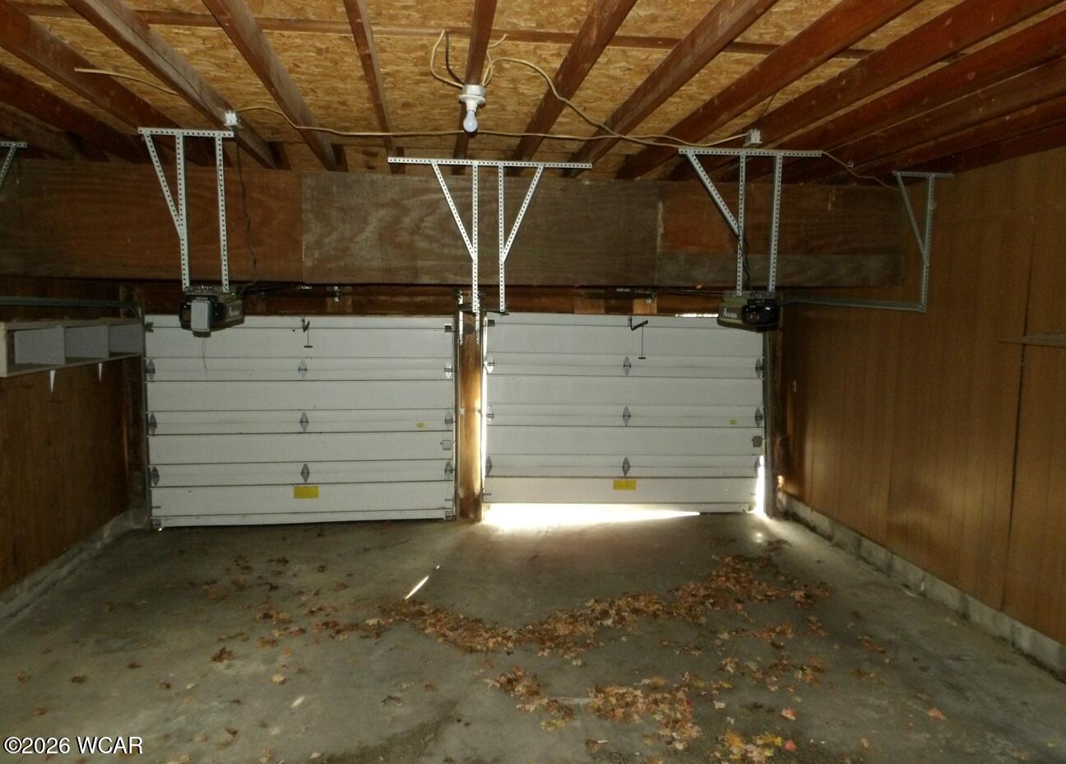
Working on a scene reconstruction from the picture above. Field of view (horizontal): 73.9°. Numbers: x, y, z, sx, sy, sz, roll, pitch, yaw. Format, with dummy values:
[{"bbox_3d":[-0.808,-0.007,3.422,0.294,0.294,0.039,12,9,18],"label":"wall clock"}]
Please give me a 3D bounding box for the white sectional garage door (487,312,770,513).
[{"bbox_3d":[0.973,0.333,7.318,2.920,2.050,0.060,0,6,-7],"label":"white sectional garage door"}]

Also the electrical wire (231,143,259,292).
[{"bbox_3d":[-1.623,-0.928,3.962,0.140,0.830,0.160,0,6,-7],"label":"electrical wire"}]

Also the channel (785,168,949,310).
[{"bbox_3d":[2.541,-1.071,5.920,0.480,0.930,2.150,0,6,-7],"label":"channel"}]

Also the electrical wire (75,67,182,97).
[{"bbox_3d":[-1.846,-1.373,3.257,0.060,0.070,0.480,5,7,35],"label":"electrical wire"}]

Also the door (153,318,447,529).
[{"bbox_3d":[-2.217,0.384,6.937,2.880,2.050,0.060,0,6,-7],"label":"door"}]

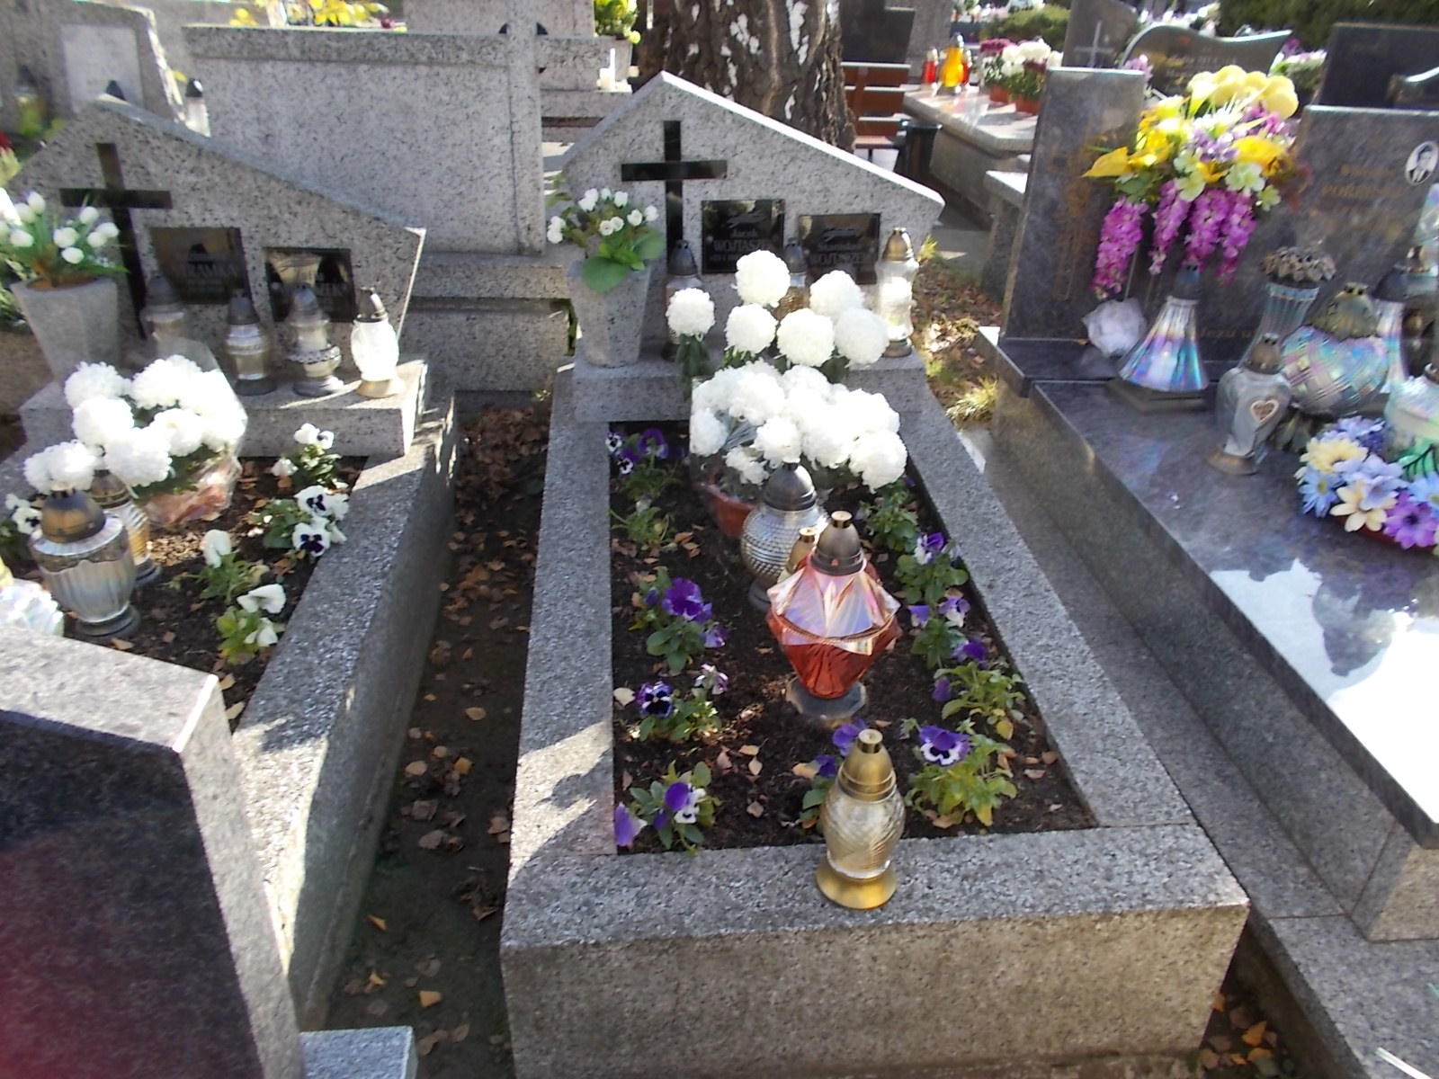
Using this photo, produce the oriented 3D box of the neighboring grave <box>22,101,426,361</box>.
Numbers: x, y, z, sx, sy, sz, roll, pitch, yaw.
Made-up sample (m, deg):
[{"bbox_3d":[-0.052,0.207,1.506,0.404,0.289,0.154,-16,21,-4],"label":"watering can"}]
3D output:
[{"bbox_3d":[-1.075,-0.661,2.413,0.832,0.602,0.084,-2,32,-5],"label":"neighboring grave"}]

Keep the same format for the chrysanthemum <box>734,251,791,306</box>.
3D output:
[{"bbox_3d":[0.087,-0.534,2.212,0.113,0.101,0.113,-2,32,-5],"label":"chrysanthemum"}]

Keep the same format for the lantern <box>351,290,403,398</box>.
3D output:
[{"bbox_3d":[-0.774,-0.442,2.420,0.107,0.234,0.107,-2,32,-5],"label":"lantern"}]

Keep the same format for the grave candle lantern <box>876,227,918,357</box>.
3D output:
[{"bbox_3d":[0.435,-0.591,2.584,0.098,0.295,0.098,-2,32,-5],"label":"grave candle lantern"}]

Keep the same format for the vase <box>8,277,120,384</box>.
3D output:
[{"bbox_3d":[-1.444,-0.464,2.434,0.195,0.229,0.195,-2,32,-5],"label":"vase"}]

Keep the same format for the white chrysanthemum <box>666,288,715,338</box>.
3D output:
[{"bbox_3d":[-0.061,-0.482,2.300,0.110,0.110,0.110,-2,32,-5],"label":"white chrysanthemum"}]

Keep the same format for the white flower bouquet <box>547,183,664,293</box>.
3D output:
[{"bbox_3d":[-0.247,-0.665,2.359,0.251,0.213,0.214,-2,32,-5],"label":"white flower bouquet"}]

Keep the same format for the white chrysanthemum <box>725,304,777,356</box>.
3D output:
[{"bbox_3d":[0.065,-0.436,2.248,0.108,0.097,0.108,-2,32,-5],"label":"white chrysanthemum"}]

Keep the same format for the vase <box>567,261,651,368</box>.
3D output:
[{"bbox_3d":[-0.257,-0.527,2.520,0.193,0.223,0.193,-2,32,-5],"label":"vase"}]

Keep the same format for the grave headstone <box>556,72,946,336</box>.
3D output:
[{"bbox_3d":[0.080,-0.767,2.556,0.879,0.609,0.095,-2,32,-5],"label":"grave headstone"}]

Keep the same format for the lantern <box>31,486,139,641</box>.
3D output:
[{"bbox_3d":[-1.148,0.029,1.959,0.172,0.282,0.172,-2,32,-5],"label":"lantern"}]

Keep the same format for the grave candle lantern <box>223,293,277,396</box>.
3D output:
[{"bbox_3d":[-1.056,-0.443,2.418,0.110,0.225,0.110,-2,32,-5],"label":"grave candle lantern"}]

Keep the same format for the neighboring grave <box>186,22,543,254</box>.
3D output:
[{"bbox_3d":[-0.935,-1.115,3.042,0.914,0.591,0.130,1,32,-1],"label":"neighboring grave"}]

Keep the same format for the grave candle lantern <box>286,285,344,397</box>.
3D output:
[{"bbox_3d":[-0.951,-0.467,2.514,0.125,0.248,0.125,-2,32,-5],"label":"grave candle lantern"}]

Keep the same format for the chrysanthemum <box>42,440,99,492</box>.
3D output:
[{"bbox_3d":[-1.293,-0.146,2.155,0.108,0.097,0.108,-2,32,-5],"label":"chrysanthemum"}]

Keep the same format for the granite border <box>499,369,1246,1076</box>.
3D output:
[{"bbox_3d":[0.128,0.136,2.157,0.945,0.280,1.762,-2,32,-5],"label":"granite border"}]

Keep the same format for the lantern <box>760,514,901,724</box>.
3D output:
[{"bbox_3d":[0.177,0.116,1.662,0.209,0.356,0.209,-2,32,-5],"label":"lantern"}]

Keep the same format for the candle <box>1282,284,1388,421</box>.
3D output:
[{"bbox_3d":[1.278,-0.371,2.249,0.219,0.331,0.219,-2,32,-5],"label":"candle"}]

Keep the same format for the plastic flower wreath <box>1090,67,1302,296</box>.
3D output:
[{"bbox_3d":[1.067,-0.803,2.439,0.463,0.501,0.265,-2,32,-5],"label":"plastic flower wreath"}]

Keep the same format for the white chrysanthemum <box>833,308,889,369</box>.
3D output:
[{"bbox_3d":[0.304,-0.432,2.323,0.125,0.125,0.125,-2,32,-5],"label":"white chrysanthemum"}]

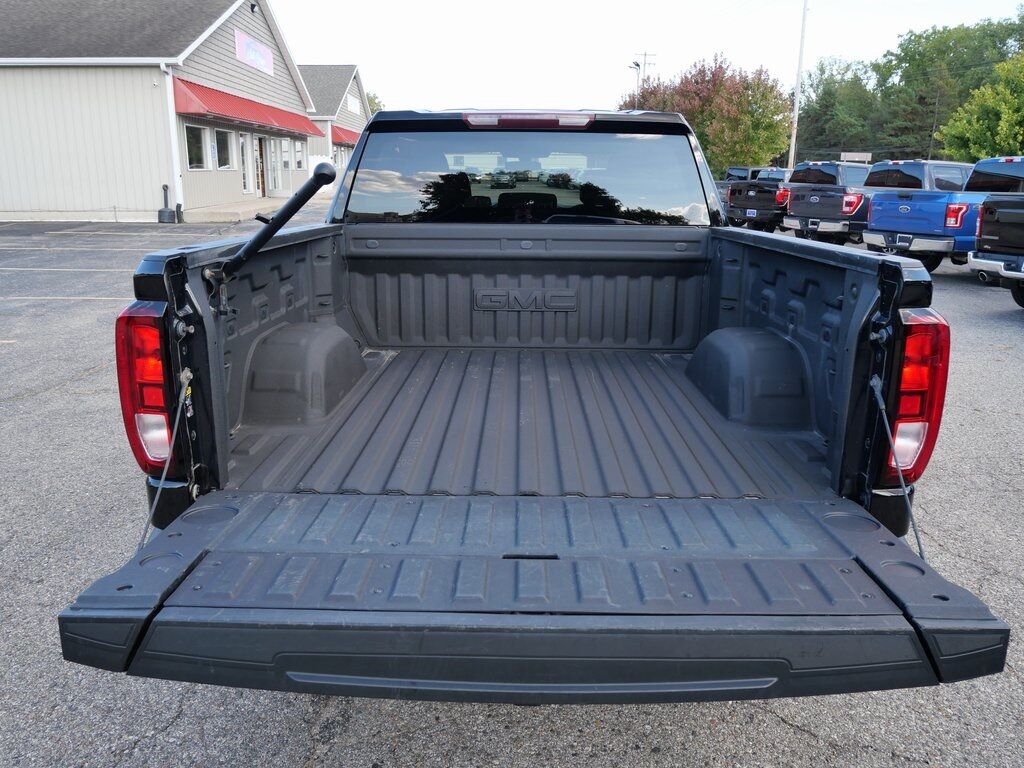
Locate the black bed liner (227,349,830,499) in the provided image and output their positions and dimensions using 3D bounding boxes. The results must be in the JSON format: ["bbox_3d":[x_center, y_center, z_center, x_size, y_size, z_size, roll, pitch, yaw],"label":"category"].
[{"bbox_3d":[0.052,0.054,2.698,1.600,0.080,1.770,1,14,1],"label":"black bed liner"}]

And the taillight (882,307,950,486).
[{"bbox_3d":[0.922,0.036,1.812,0.155,0.410,0.200,1,14,1],"label":"taillight"}]

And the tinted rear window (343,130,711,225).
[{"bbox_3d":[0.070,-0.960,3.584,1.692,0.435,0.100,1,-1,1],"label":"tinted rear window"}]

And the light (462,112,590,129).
[{"bbox_3d":[0.078,-1.238,3.612,0.620,0.070,0.070,1,14,1],"label":"light"}]

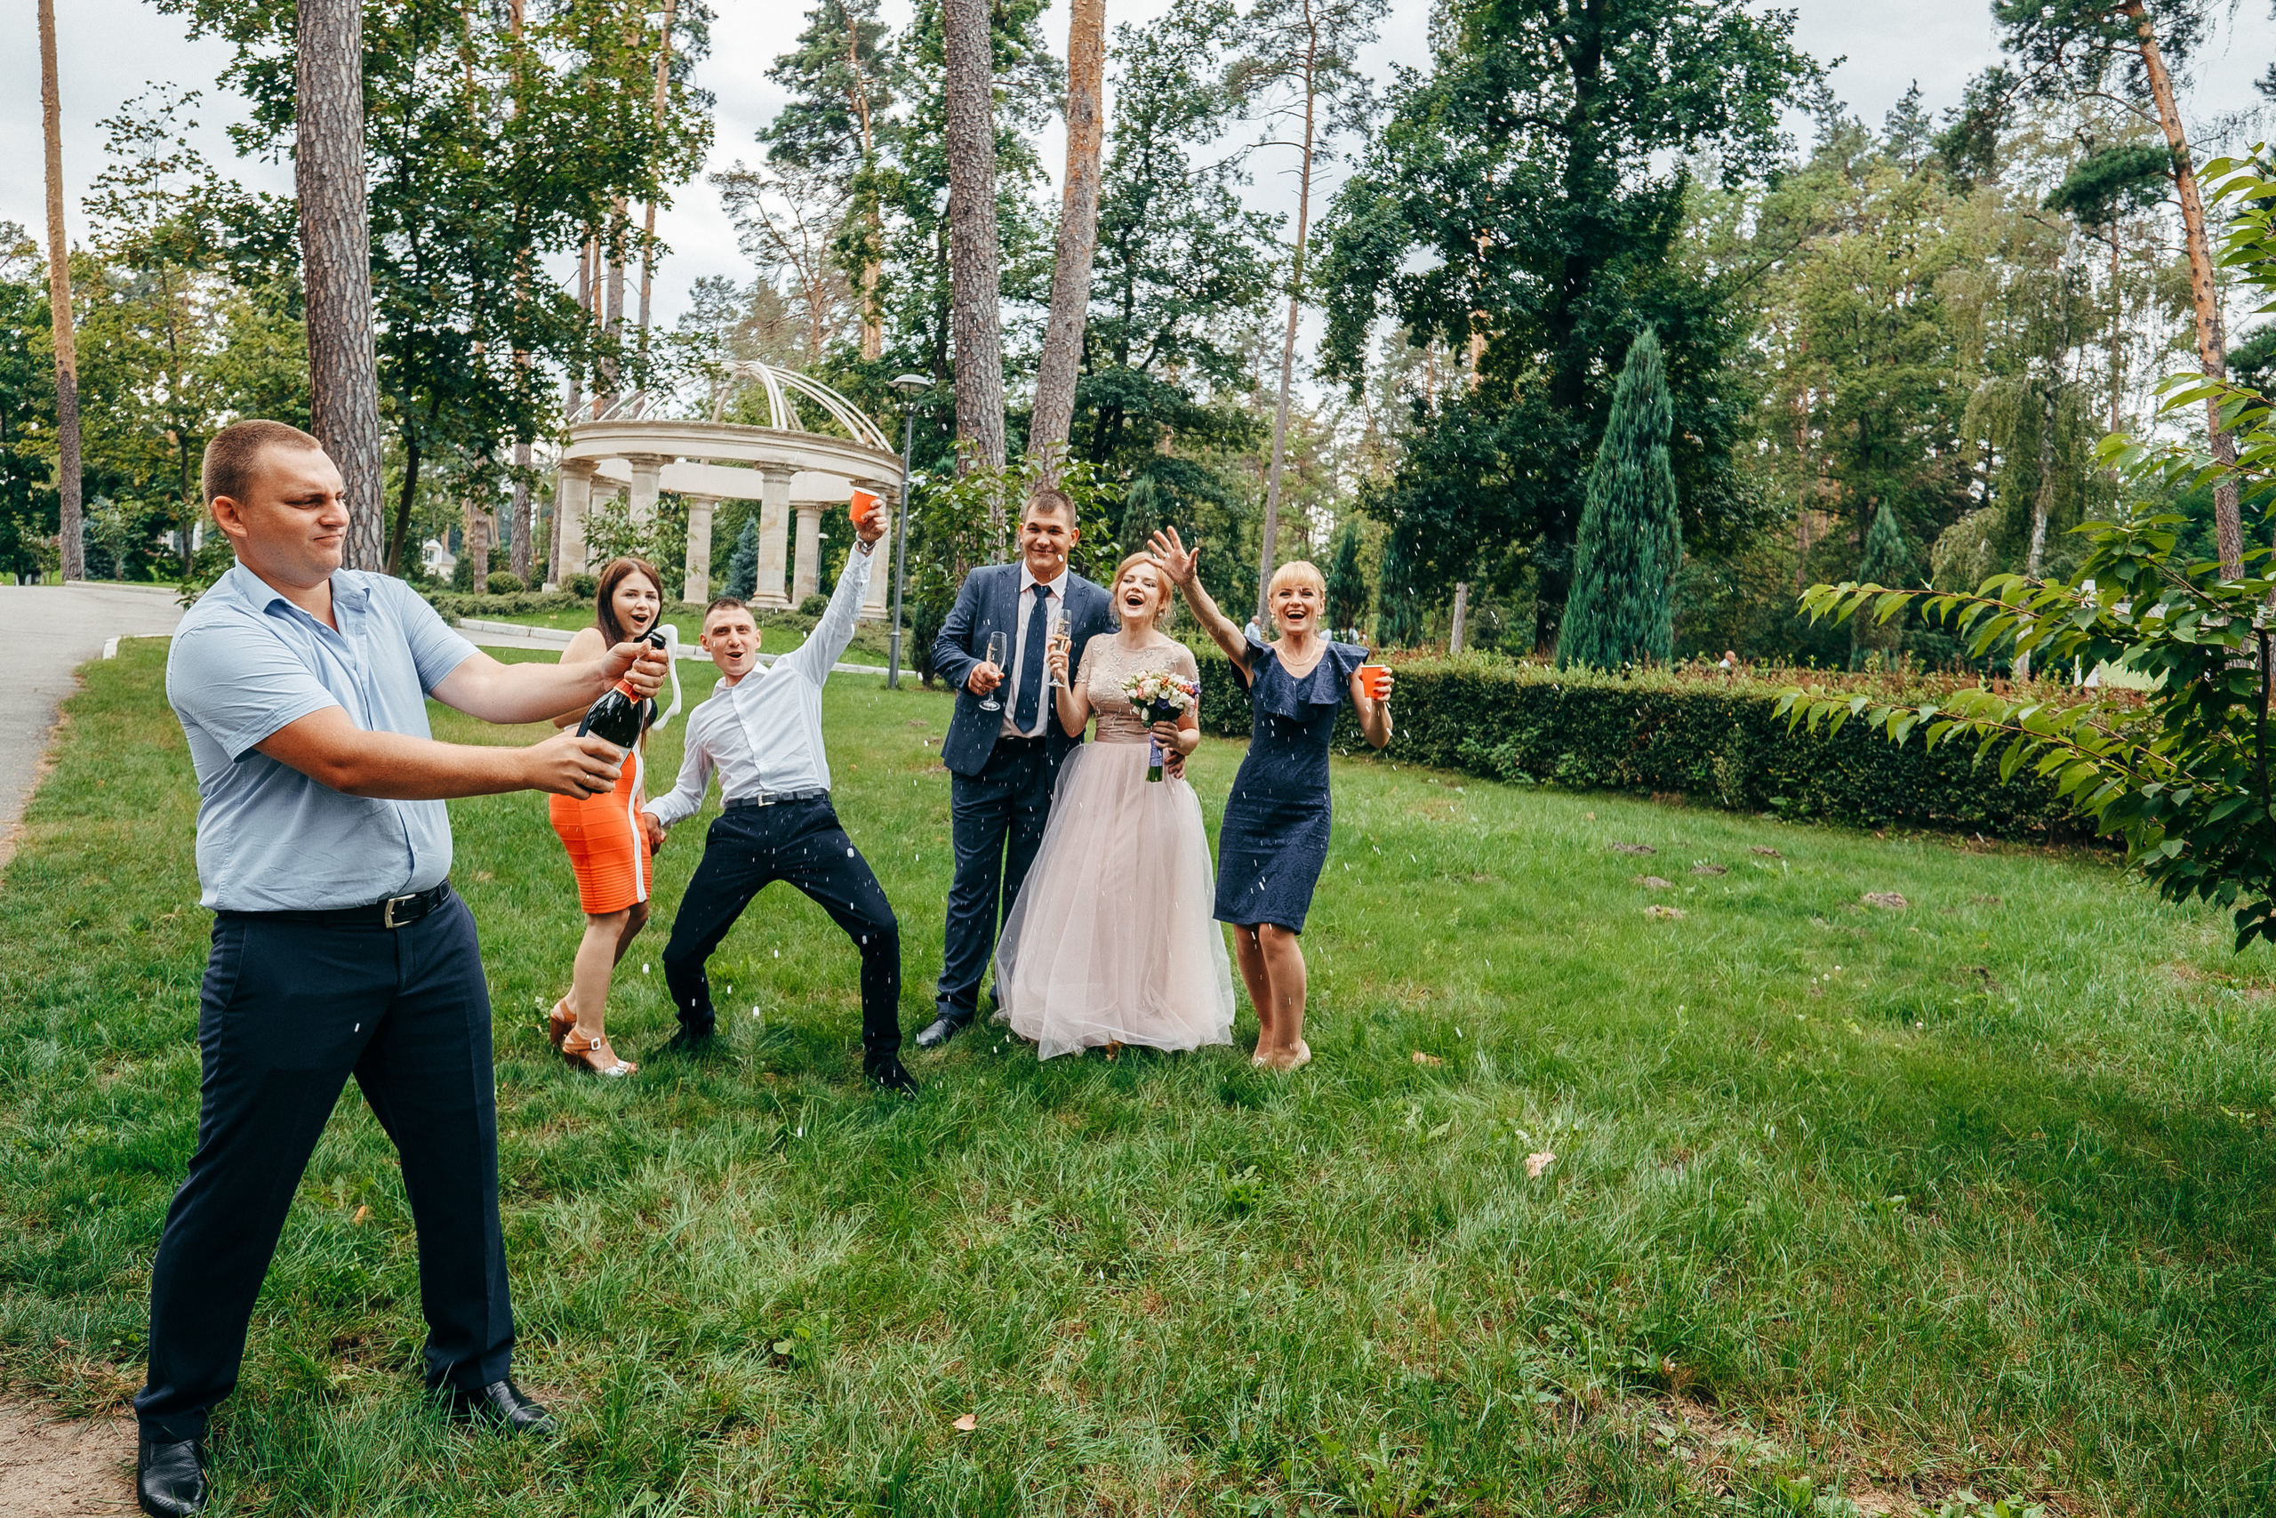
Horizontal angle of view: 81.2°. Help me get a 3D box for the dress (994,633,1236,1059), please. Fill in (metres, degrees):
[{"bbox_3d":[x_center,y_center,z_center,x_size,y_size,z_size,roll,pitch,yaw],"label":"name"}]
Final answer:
[{"bbox_3d":[-0.065,0.235,4.647,0.820,1.390,0.760,3,6,2],"label":"dress"}]

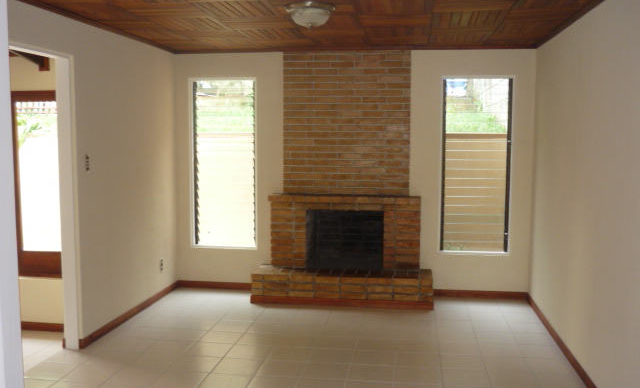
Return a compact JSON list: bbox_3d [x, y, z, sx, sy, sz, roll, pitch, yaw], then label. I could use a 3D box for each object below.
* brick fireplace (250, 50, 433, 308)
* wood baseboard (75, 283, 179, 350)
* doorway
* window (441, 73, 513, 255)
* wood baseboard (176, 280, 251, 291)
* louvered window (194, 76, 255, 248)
[{"bbox_3d":[0.230,-0.167,5.854,1.735,2.430,0.455,1,5,7],"label":"brick fireplace"},{"bbox_3d":[-1.617,1.041,5.490,0.018,0.078,1.860,1,5,9],"label":"wood baseboard"},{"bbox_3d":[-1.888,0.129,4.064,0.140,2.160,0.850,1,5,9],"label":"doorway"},{"bbox_3d":[1.520,-0.267,5.939,0.660,1.710,0.100,1,5,7],"label":"window"},{"bbox_3d":[-1.046,0.963,6.342,0.887,0.078,0.018,1,5,7],"label":"wood baseboard"},{"bbox_3d":[-0.980,-0.296,6.255,0.680,1.730,0.100,1,5,7],"label":"louvered window"}]

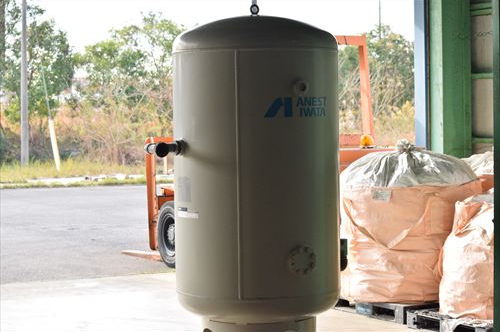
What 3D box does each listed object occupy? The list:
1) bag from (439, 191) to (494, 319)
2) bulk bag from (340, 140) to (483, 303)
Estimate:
[{"bbox_3d":[1.940,0.616,8.674,1.050,1.050,1.050,-2,3,-33],"label":"bag"},{"bbox_3d":[1.356,0.428,9.689,1.130,1.310,1.130,-2,3,-33],"label":"bulk bag"}]

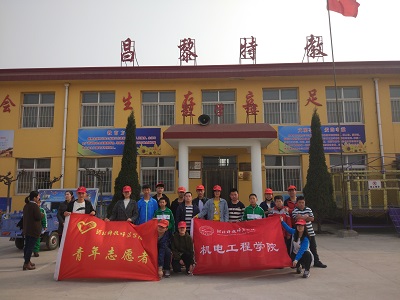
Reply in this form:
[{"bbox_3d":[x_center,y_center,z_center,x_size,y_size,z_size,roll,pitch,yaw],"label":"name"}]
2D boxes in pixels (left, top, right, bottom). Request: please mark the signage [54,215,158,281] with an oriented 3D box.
[{"bbox_3d":[-1.735,1.820,6.053,1.920,1.190,0.250,-1,-7,1],"label":"signage"}]

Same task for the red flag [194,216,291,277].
[{"bbox_3d":[0.836,1.850,6.340,1.975,1.042,0.200,0,-7,-7],"label":"red flag"}]

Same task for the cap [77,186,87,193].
[{"bbox_3d":[-2.297,0.771,6.270,0.185,0.125,0.250,1,-7,-13],"label":"cap"}]

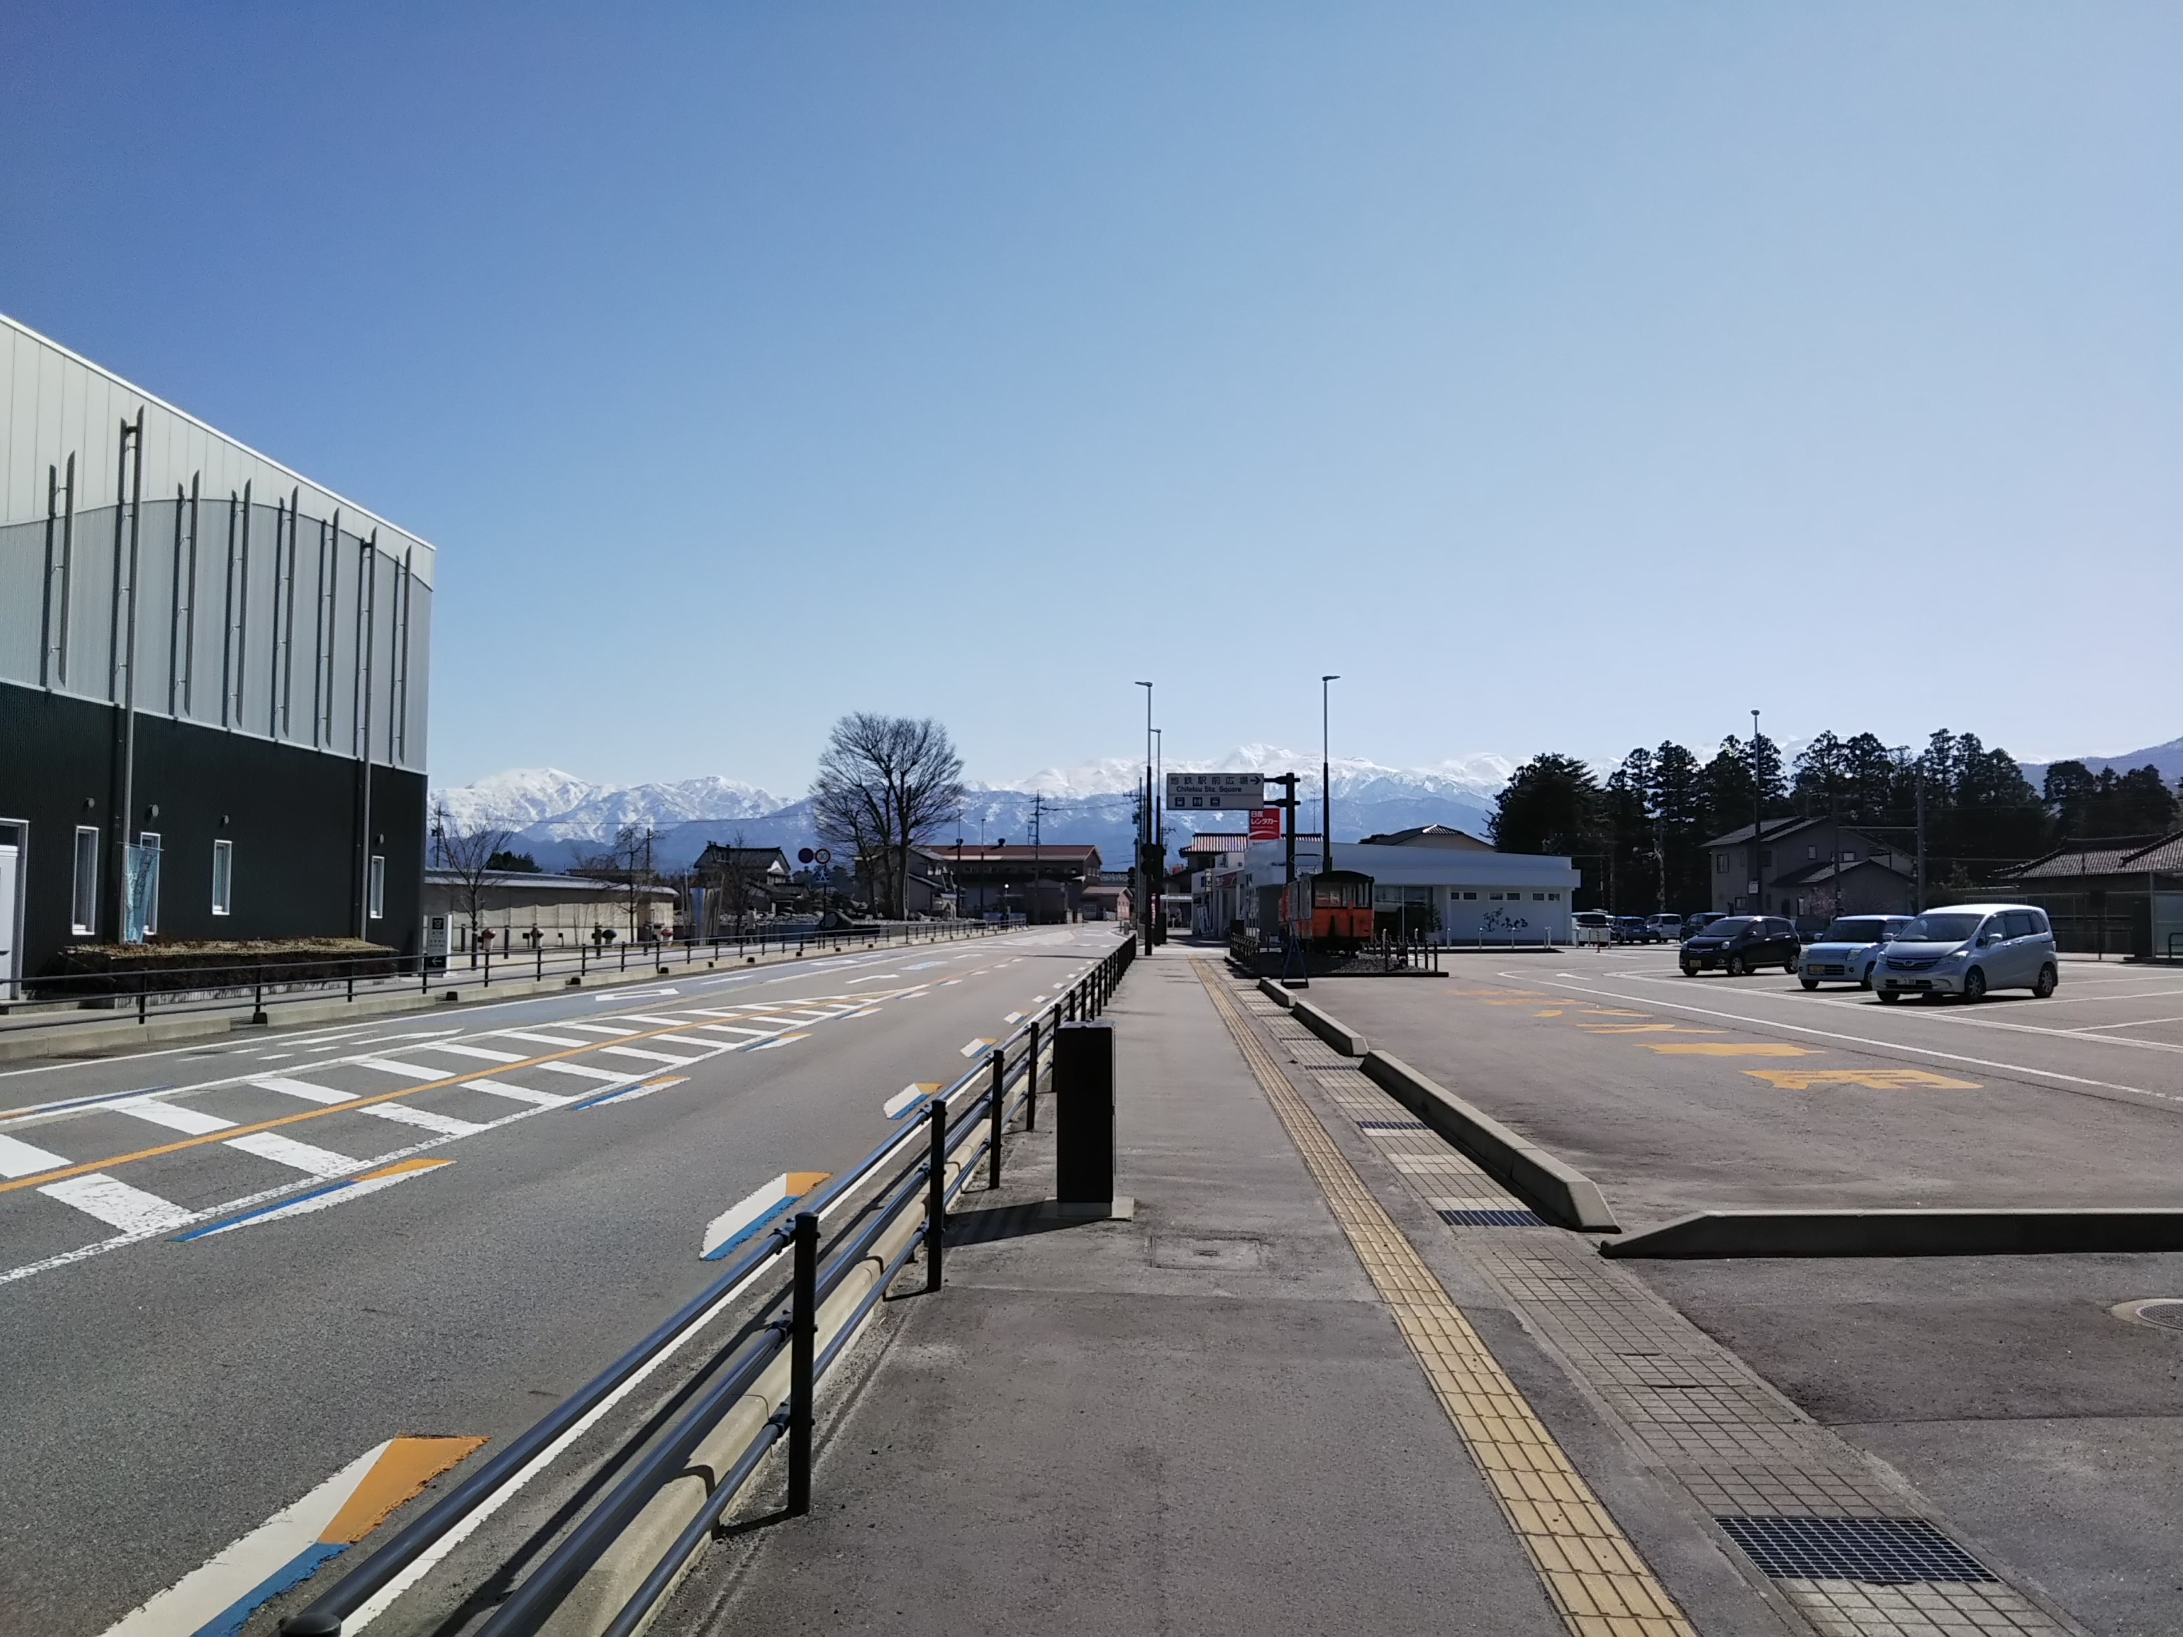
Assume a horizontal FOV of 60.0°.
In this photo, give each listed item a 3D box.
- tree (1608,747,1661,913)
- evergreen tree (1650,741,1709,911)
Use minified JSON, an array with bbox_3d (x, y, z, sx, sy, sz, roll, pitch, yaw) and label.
[{"bbox_3d":[40.133,1.832,140.000,4.100,13.800,4.200,0,-3,0],"label":"tree"},{"bbox_3d":[42.000,1.400,135.000,4.000,14.000,4.000,0,-3,0],"label":"evergreen tree"}]

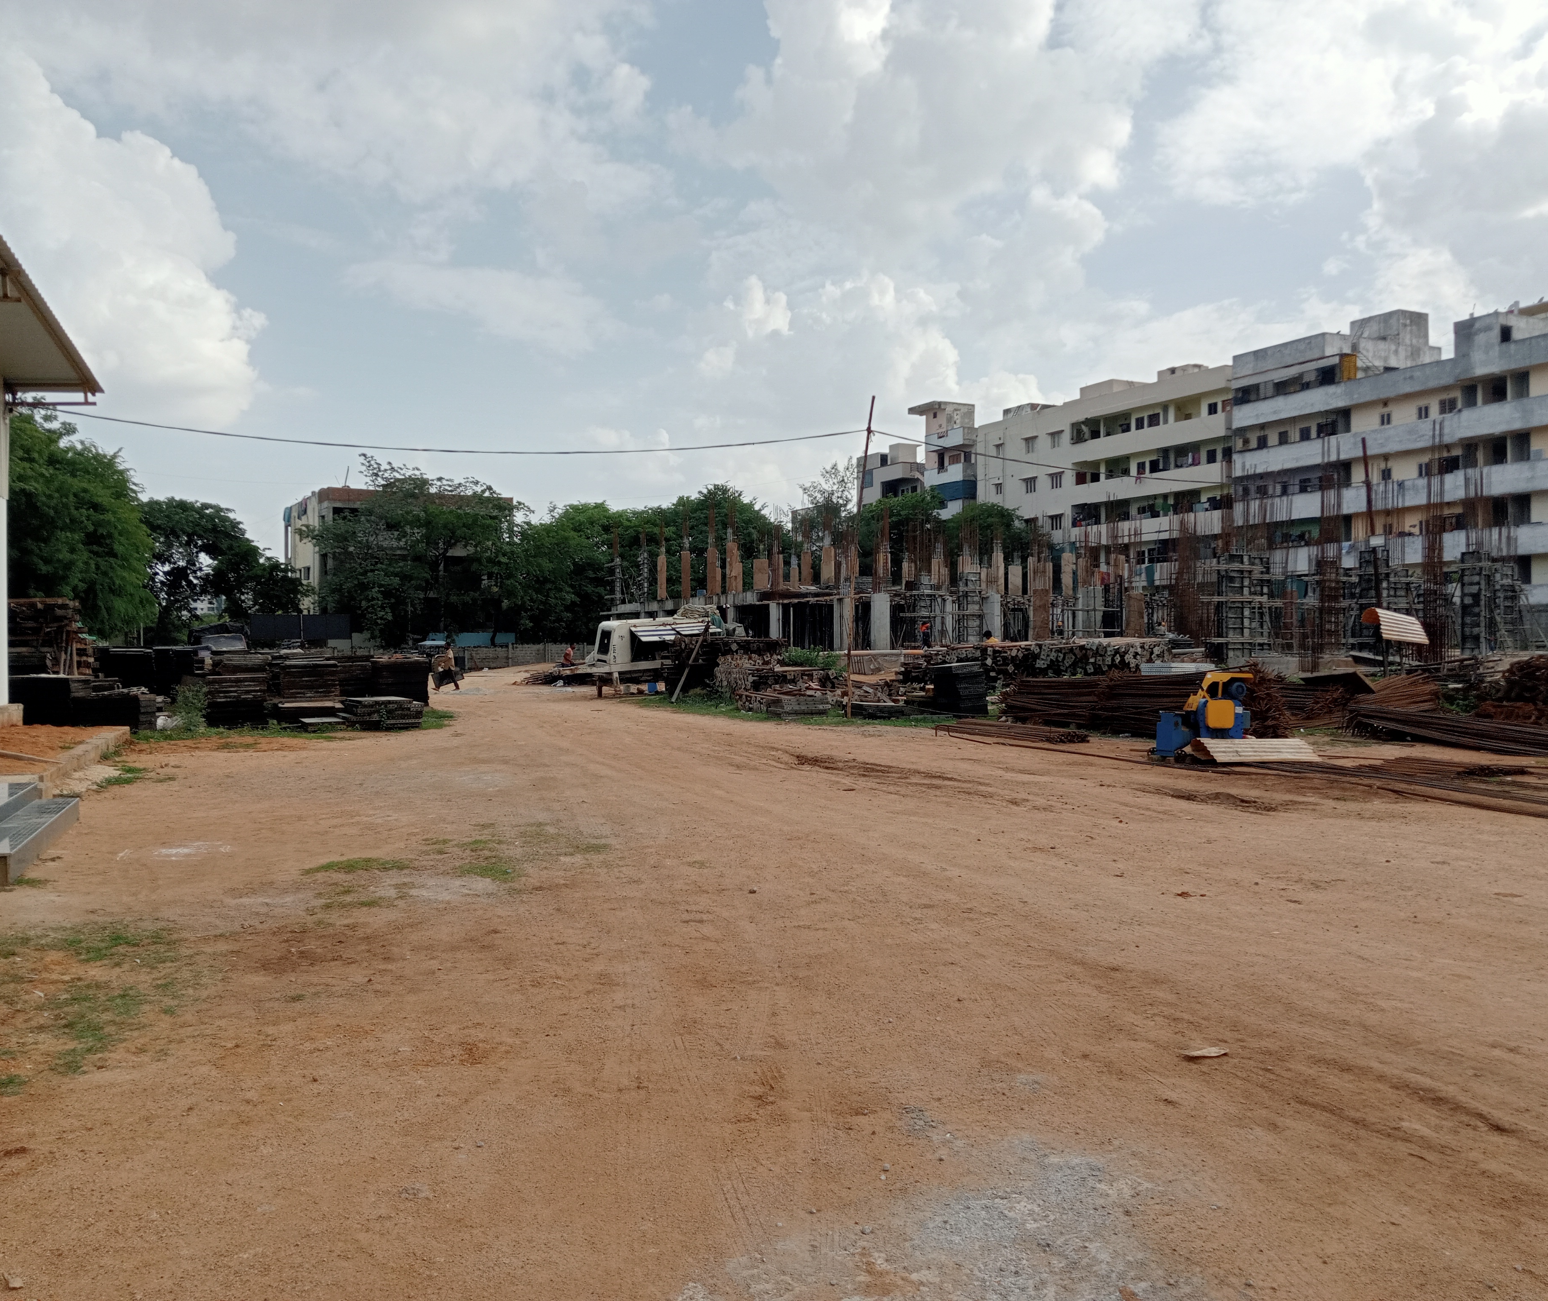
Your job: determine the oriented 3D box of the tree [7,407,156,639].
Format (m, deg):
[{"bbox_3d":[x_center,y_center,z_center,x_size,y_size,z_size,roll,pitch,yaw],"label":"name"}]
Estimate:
[{"bbox_3d":[-24.741,-3.505,48.000,8.000,9.700,8.000,0,0,0],"label":"tree"}]

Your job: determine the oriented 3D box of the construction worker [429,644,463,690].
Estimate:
[{"bbox_3d":[-10.896,0.563,46.500,0.850,1.620,0.600,0,0,-6],"label":"construction worker"}]

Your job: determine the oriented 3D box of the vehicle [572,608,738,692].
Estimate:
[{"bbox_3d":[-3.400,0.034,41.000,4.800,2.400,1.900,0,0,-18],"label":"vehicle"}]

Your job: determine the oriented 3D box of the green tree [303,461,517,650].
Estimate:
[{"bbox_3d":[-21.790,-5.194,84.000,12.200,12.700,11.000,0,0,0],"label":"green tree"}]

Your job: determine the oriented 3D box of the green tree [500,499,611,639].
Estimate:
[{"bbox_3d":[-13.238,-3.954,85.000,7.000,10.210,7.000,0,0,0],"label":"green tree"}]

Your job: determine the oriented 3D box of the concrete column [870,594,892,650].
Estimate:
[{"bbox_3d":[4.571,-1.134,60.000,0.720,2.650,0.450,0,0,-20],"label":"concrete column"}]

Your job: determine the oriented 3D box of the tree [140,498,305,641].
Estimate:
[{"bbox_3d":[-27.575,-3.183,70.000,8.000,8.820,7.500,0,0,0],"label":"tree"}]

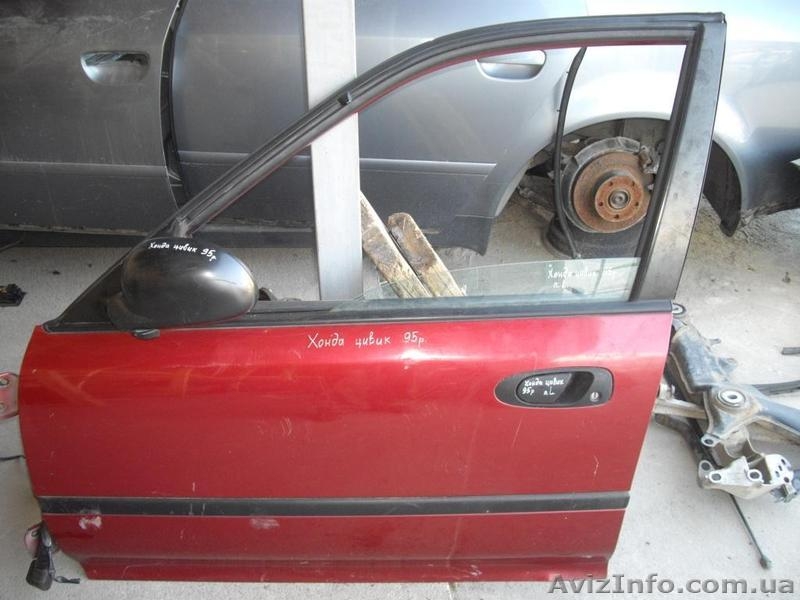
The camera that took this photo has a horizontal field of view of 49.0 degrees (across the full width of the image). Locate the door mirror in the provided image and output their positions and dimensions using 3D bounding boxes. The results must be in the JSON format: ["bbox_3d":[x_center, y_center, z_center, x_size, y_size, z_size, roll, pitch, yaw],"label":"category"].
[{"bbox_3d":[-0.329,-0.024,1.335,0.218,0.130,0.105,-2,31,-3],"label":"door mirror"}]

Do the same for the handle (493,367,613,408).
[{"bbox_3d":[0.254,0.147,1.455,0.194,0.067,0.040,0,29,0],"label":"handle"}]

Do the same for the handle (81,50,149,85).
[{"bbox_3d":[-0.741,-0.604,2.280,0.178,0.082,0.045,0,29,1],"label":"handle"}]

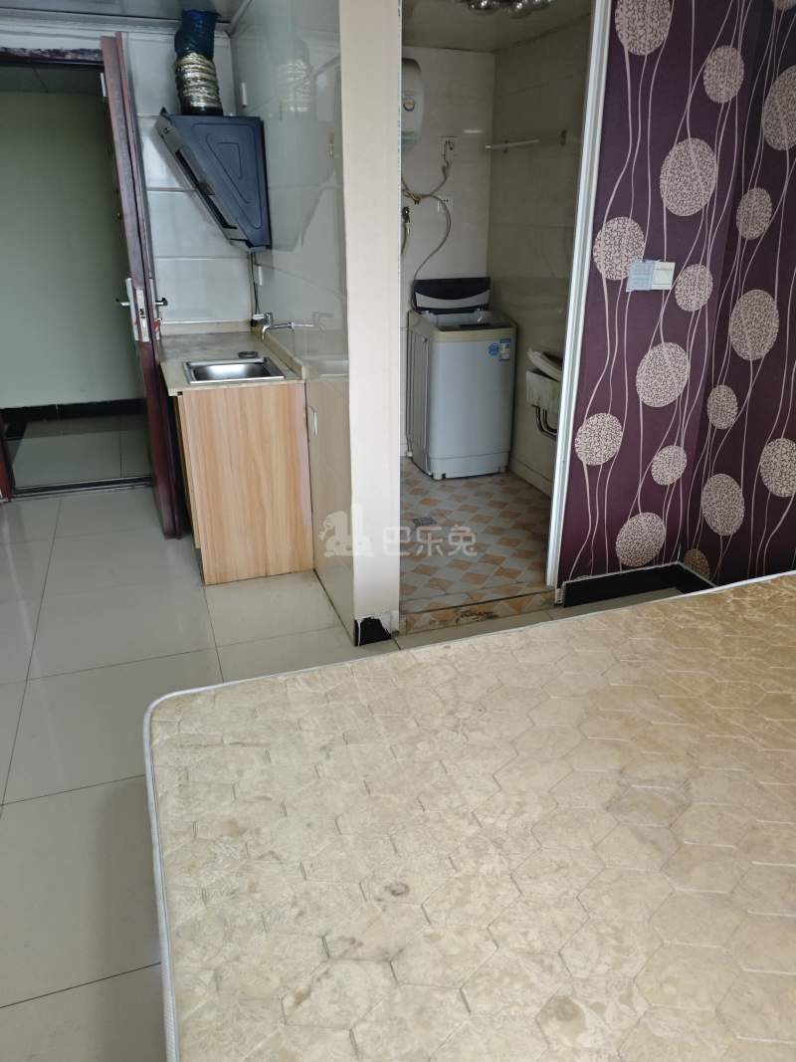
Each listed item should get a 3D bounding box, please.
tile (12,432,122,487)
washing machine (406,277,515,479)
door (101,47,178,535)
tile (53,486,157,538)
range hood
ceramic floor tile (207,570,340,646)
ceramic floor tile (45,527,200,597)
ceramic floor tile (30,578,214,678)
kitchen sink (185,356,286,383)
[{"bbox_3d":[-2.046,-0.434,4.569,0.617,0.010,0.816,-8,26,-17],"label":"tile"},{"bbox_3d":[0.355,-0.895,4.313,0.492,1.065,0.458,-8,26,-17],"label":"washing machine"},{"bbox_3d":[-1.196,-1.054,3.465,0.060,2.020,0.831,-8,26,-17],"label":"door"},{"bbox_3d":[-1.440,-0.116,3.875,0.624,0.010,0.597,-8,26,-17],"label":"tile"},{"bbox_3d":[-0.866,-1.586,3.366,0.417,0.527,0.657,-8,26,-17],"label":"range hood"},{"bbox_3d":[-0.527,0.285,3.003,0.476,0.010,0.577,-8,26,-17],"label":"ceramic floor tile"},{"bbox_3d":[-1.248,0.118,3.361,0.624,0.010,0.597,-8,26,-17],"label":"ceramic floor tile"},{"bbox_3d":[-1.020,0.345,2.758,0.600,0.010,0.600,-8,24,-18],"label":"ceramic floor tile"},{"bbox_3d":[-0.708,-0.615,3.172,0.370,0.174,0.453,-8,26,-17],"label":"kitchen sink"}]

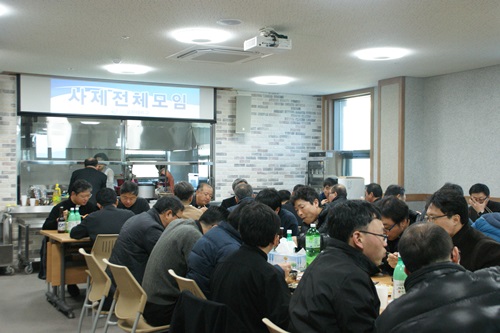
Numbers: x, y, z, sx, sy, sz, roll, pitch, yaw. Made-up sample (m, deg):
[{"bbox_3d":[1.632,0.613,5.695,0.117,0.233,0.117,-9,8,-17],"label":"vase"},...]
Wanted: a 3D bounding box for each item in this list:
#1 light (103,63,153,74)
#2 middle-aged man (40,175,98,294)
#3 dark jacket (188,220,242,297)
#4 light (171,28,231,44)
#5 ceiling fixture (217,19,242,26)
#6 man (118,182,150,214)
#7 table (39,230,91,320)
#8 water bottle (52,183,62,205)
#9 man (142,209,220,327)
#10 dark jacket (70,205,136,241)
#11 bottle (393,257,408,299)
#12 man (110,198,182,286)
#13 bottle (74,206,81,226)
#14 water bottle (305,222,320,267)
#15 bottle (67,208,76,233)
[{"bbox_3d":[-1.614,-1.257,8.233,0.600,0.090,0.600,0,0,-30],"label":"light"},{"bbox_3d":[-1.900,0.748,6.630,0.580,1.230,0.760,0,0,-29],"label":"middle-aged man"},{"bbox_3d":[-0.160,0.585,3.500,0.500,0.600,0.520,0,0,-28],"label":"dark jacket"},{"bbox_3d":[-0.480,-1.265,6.124,0.600,0.090,0.600,0,0,0],"label":"light"},{"bbox_3d":[-0.181,-1.293,5.610,0.220,0.030,0.220,0,0,0],"label":"ceiling fixture"},{"bbox_3d":[-1.420,0.795,7.424,0.540,1.240,0.750,0,0,-30],"label":"man"},{"bbox_3d":[-1.210,1.010,6.340,1.600,0.710,1.060,0,0,-28],"label":"table"},{"bbox_3d":[-2.699,0.392,8.750,0.115,0.285,0.095,0,0,-30],"label":"water bottle"},{"bbox_3d":[-0.440,0.806,3.940,0.800,1.110,0.550,0,0,-28],"label":"man"},{"bbox_3d":[-1.355,0.638,5.814,0.600,0.580,0.520,0,0,-30],"label":"dark jacket"},{"bbox_3d":[0.714,0.530,2.950,0.076,0.245,0.076,0,0,0],"label":"bottle"},{"bbox_3d":[-0.725,0.787,4.410,0.750,1.140,0.550,0,0,-28],"label":"man"},{"bbox_3d":[-1.725,0.536,6.250,0.075,0.248,0.075,0,0,0],"label":"bottle"},{"bbox_3d":[0.400,0.515,3.930,0.090,0.305,0.090,0,0,0],"label":"water bottle"},{"bbox_3d":[-1.815,0.555,6.400,0.082,0.252,0.082,0,0,-30],"label":"bottle"}]

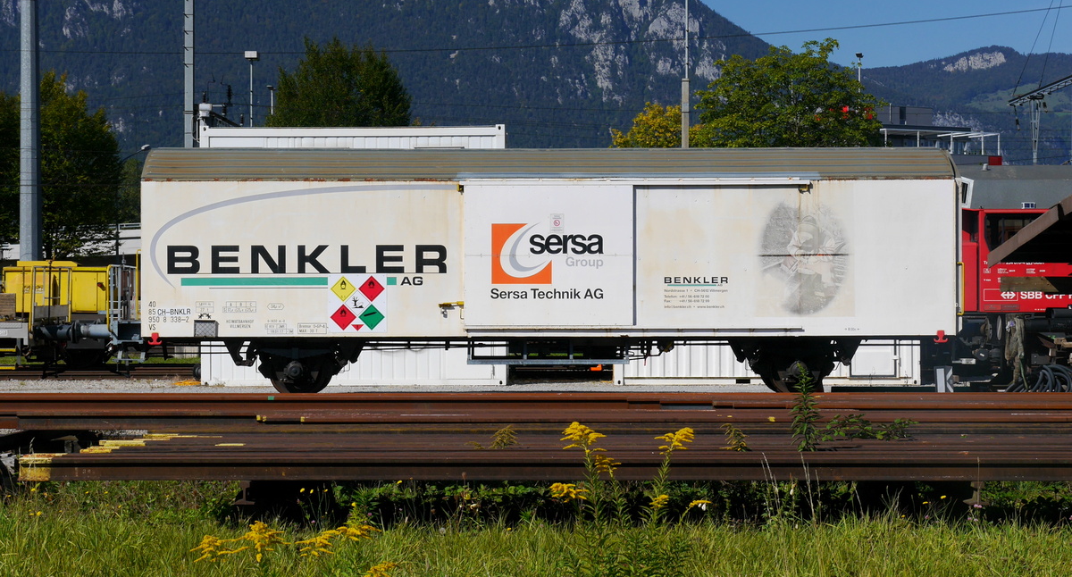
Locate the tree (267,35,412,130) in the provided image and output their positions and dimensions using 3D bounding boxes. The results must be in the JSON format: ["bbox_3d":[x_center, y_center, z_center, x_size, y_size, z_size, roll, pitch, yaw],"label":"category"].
[{"bbox_3d":[-7.461,-3.658,88.000,6.000,11.860,6.000,0,-1,0],"label":"tree"}]

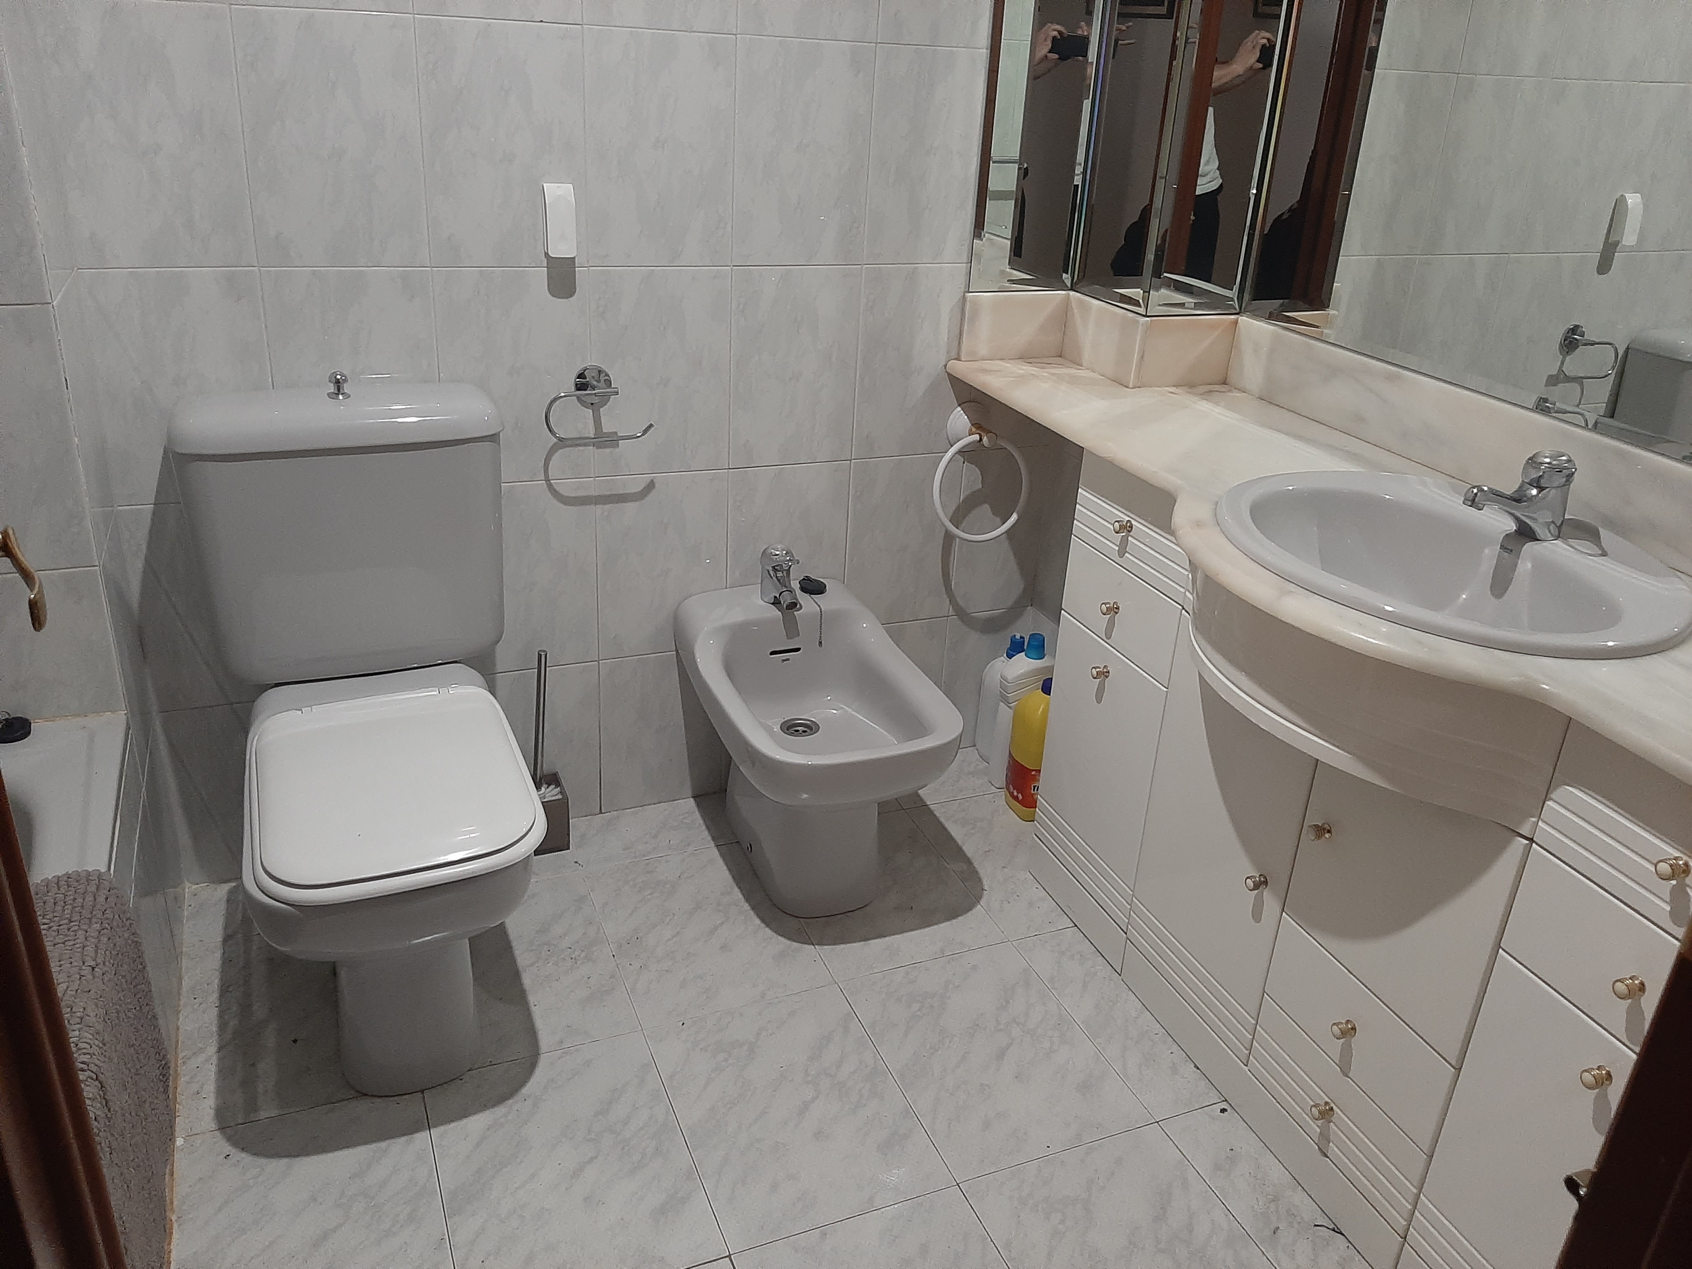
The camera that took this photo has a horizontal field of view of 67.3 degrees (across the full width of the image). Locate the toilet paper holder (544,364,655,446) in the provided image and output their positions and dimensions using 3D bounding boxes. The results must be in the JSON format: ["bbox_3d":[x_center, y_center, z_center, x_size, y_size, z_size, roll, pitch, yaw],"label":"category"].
[{"bbox_3d":[-0.387,-0.360,1.973,0.171,0.107,0.065,-8,27,-23],"label":"toilet paper holder"}]

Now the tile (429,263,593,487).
[{"bbox_3d":[-0.503,-0.393,1.948,0.225,0.330,0.015,-7,27,-22],"label":"tile"}]

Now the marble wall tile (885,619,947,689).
[{"bbox_3d":[0.083,0.116,2.486,0.228,0.309,0.010,-8,27,-23],"label":"marble wall tile"}]

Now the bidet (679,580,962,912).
[{"bbox_3d":[-0.061,0.222,2.070,0.330,0.420,0.584,-7,27,-22],"label":"bidet"}]

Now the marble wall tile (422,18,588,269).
[{"bbox_3d":[-0.479,-0.684,1.789,0.225,0.327,0.010,-7,27,-22],"label":"marble wall tile"}]

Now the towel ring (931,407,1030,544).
[{"bbox_3d":[0.232,-0.286,2.278,0.191,0.245,0.086,-7,27,-22],"label":"towel ring"}]

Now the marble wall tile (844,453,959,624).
[{"bbox_3d":[0.102,-0.170,2.318,0.225,0.327,0.010,-7,27,-22],"label":"marble wall tile"}]

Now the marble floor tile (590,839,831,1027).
[{"bbox_3d":[-0.228,0.467,2.031,0.300,0.010,0.398,-7,27,-22],"label":"marble floor tile"}]

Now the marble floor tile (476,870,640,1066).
[{"bbox_3d":[-0.504,0.502,1.918,0.300,0.010,0.398,-7,27,-22],"label":"marble floor tile"}]

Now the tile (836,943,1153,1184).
[{"bbox_3d":[0.205,0.602,1.836,0.304,0.010,0.401,-7,27,-22],"label":"tile"}]

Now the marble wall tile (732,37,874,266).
[{"bbox_3d":[-0.068,-0.742,1.973,0.225,0.330,0.015,-7,27,-22],"label":"marble wall tile"}]

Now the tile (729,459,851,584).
[{"bbox_3d":[-0.106,-0.146,2.263,0.228,0.331,0.010,-8,27,-23],"label":"tile"}]

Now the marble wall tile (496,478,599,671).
[{"bbox_3d":[-0.522,-0.091,2.086,0.228,0.331,0.010,-8,27,-23],"label":"marble wall tile"}]

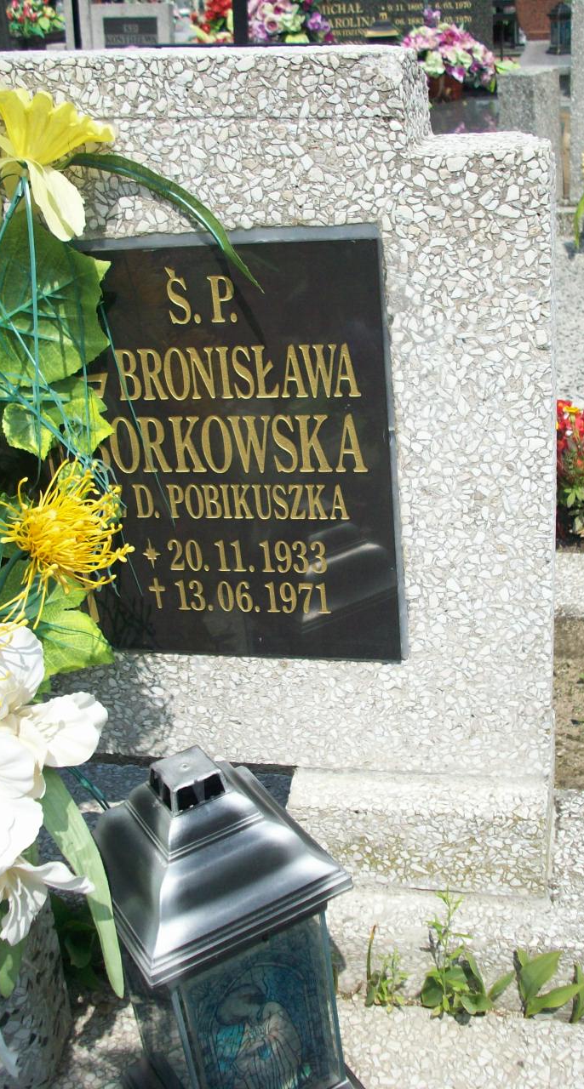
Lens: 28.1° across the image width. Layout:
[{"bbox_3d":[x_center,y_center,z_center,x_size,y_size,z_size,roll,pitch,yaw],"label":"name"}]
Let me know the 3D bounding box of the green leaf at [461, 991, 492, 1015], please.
[{"bbox_3d":[0.174,0.433,1.100,0.028,0.018,0.022,2,25,14],"label":"green leaf"}]

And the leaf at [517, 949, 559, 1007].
[{"bbox_3d":[0.229,0.404,1.085,0.040,0.048,0.025,2,25,14],"label":"leaf"}]

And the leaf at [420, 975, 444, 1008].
[{"bbox_3d":[0.134,0.428,1.115,0.022,0.028,0.017,2,25,14],"label":"leaf"}]

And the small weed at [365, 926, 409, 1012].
[{"bbox_3d":[0.090,0.404,1.110,0.037,0.088,0.033,2,25,14],"label":"small weed"}]

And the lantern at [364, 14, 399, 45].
[{"bbox_3d":[0.361,-1.948,4.600,0.138,0.310,0.138,2,25,14],"label":"lantern"}]

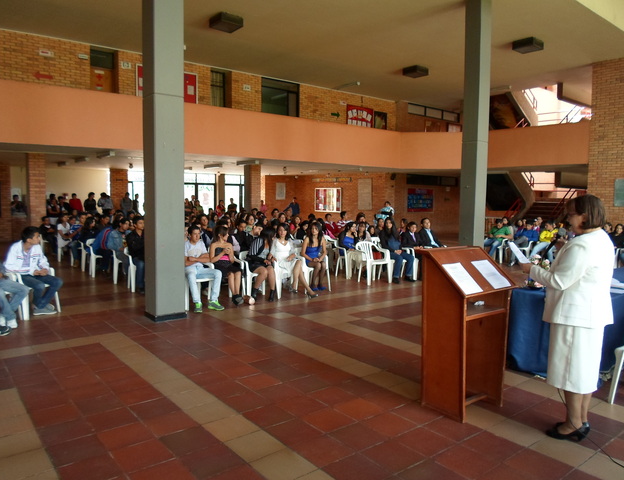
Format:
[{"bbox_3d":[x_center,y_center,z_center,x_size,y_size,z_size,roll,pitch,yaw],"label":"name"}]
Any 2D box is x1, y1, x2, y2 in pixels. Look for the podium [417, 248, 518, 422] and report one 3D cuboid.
[{"bbox_3d":[1.237,0.701,3.670,0.690,1.235,0.440,-3,6,-38],"label":"podium"}]

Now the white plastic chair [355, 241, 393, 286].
[{"bbox_3d":[1.257,0.473,9.526,0.560,0.840,0.550,-1,4,-32],"label":"white plastic chair"}]

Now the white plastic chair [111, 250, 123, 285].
[{"bbox_3d":[-3.713,0.429,9.229,0.570,0.800,0.560,-3,6,-38],"label":"white plastic chair"}]

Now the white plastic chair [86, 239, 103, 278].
[{"bbox_3d":[-4.599,0.376,10.176,0.560,0.840,0.550,-2,4,-38],"label":"white plastic chair"}]

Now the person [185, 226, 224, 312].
[{"bbox_3d":[-1.691,0.412,7.043,0.540,1.220,0.760,-3,6,-38],"label":"person"}]

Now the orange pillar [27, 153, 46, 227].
[{"bbox_3d":[-8.133,-1.060,13.747,0.450,2.970,0.450,-3,6,-38],"label":"orange pillar"}]

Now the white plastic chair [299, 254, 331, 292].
[{"bbox_3d":[-0.033,0.528,8.393,0.570,0.800,0.560,-3,6,-38],"label":"white plastic chair"}]

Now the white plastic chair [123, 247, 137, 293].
[{"bbox_3d":[-3.053,0.498,8.453,0.570,0.800,0.560,-3,6,-38],"label":"white plastic chair"}]

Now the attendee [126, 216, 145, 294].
[{"bbox_3d":[-3.041,0.271,8.341,0.520,1.270,0.740,-3,6,-38],"label":"attendee"}]

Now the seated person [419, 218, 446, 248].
[{"bbox_3d":[2.828,0.180,10.674,0.550,1.330,0.750,-1,4,-30],"label":"seated person"}]

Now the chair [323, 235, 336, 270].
[{"bbox_3d":[0.421,0.331,11.918,0.560,0.840,0.550,-1,4,-32],"label":"chair"}]

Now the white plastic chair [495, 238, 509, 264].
[{"bbox_3d":[5.559,0.275,13.887,0.550,0.840,0.560,-2,4,-44],"label":"white plastic chair"}]

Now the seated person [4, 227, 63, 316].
[{"bbox_3d":[-3.781,0.413,6.346,0.680,1.210,0.530,3,4,33],"label":"seated person"}]

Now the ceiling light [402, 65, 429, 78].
[{"bbox_3d":[3.475,-5.622,15.492,0.600,0.180,0.600,-3,6,-38],"label":"ceiling light"}]

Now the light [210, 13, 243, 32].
[{"bbox_3d":[-2.099,-5.340,11.395,0.590,0.180,0.590,-3,6,-38],"label":"light"}]

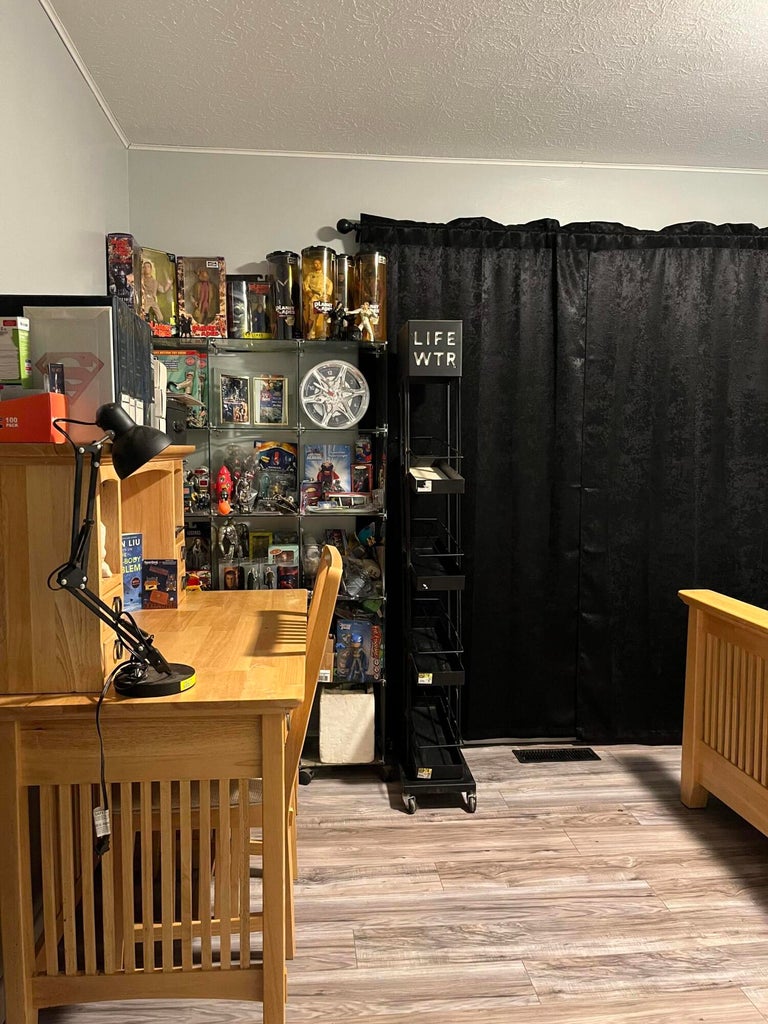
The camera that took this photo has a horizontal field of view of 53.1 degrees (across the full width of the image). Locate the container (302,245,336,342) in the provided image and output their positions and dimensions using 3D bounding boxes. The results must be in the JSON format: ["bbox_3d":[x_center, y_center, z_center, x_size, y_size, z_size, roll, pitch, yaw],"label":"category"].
[{"bbox_3d":[-0.234,-0.770,2.765,0.124,0.327,0.124,0,4,-5],"label":"container"}]

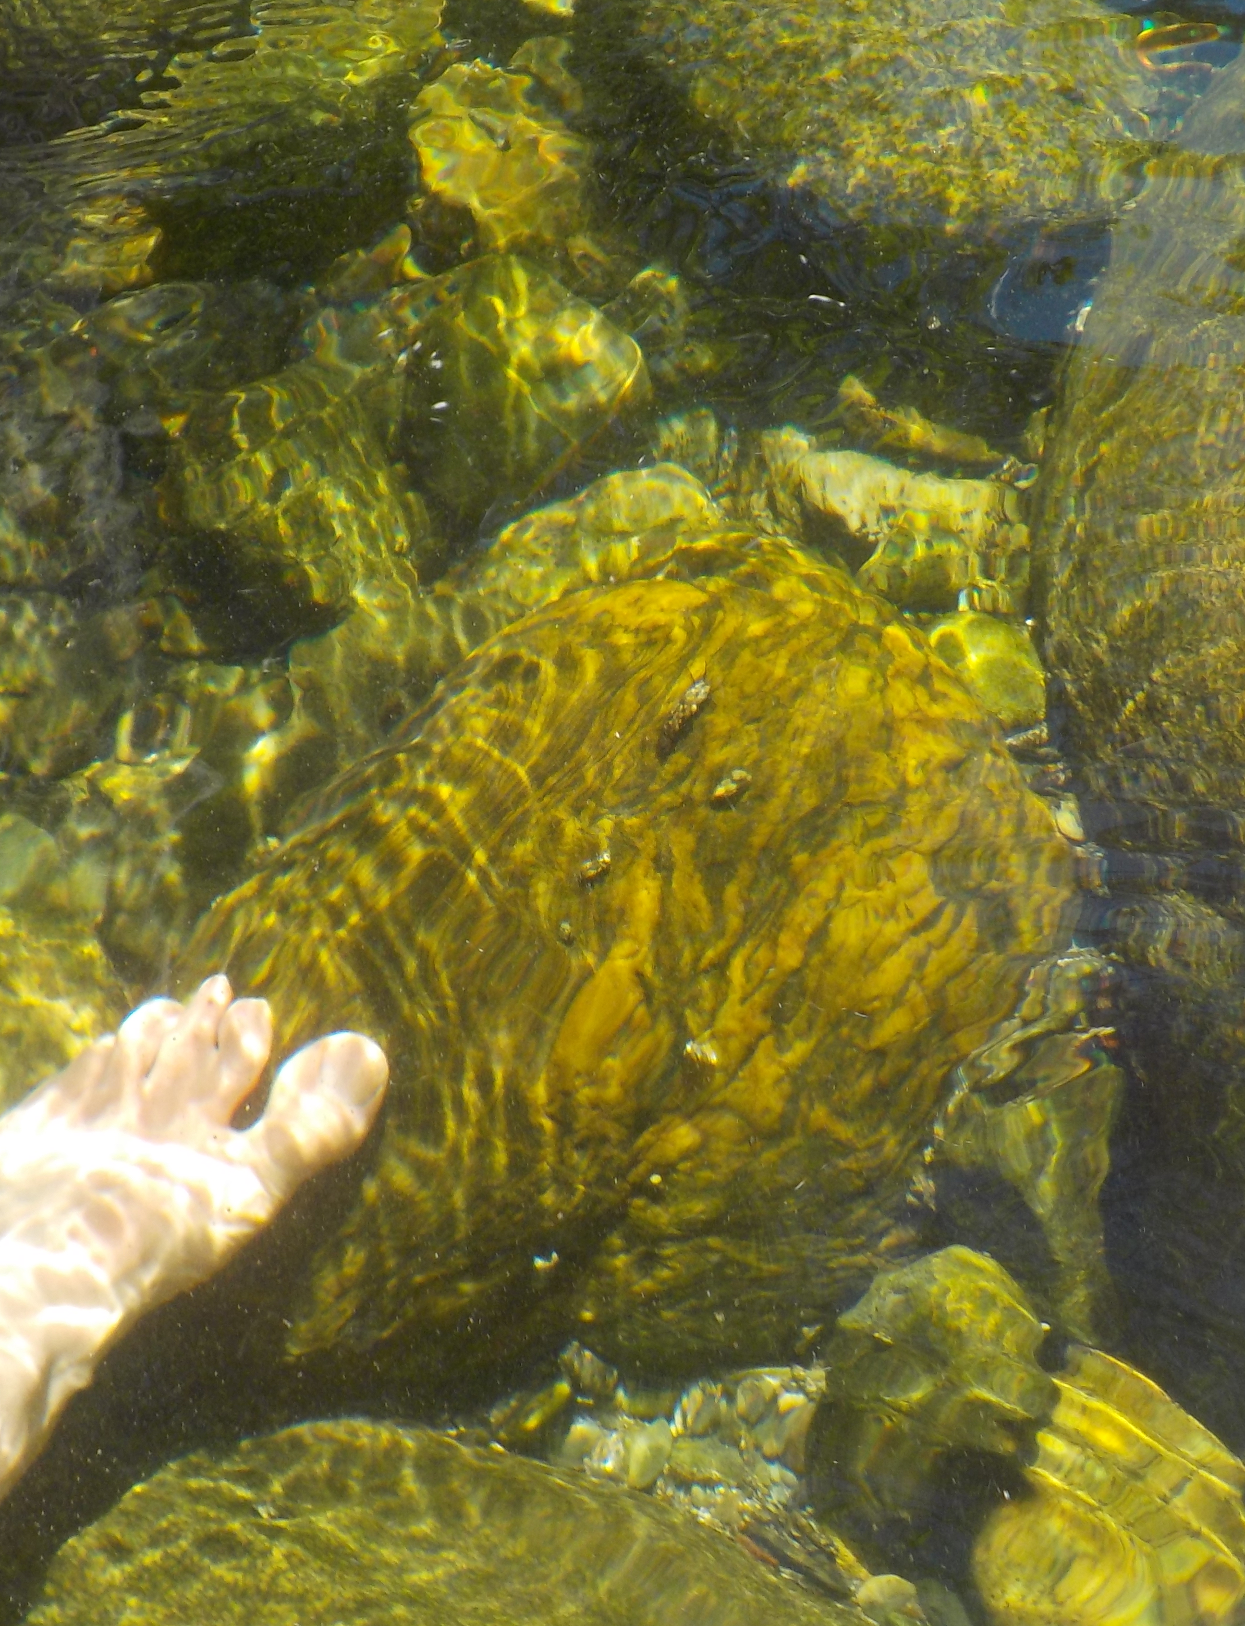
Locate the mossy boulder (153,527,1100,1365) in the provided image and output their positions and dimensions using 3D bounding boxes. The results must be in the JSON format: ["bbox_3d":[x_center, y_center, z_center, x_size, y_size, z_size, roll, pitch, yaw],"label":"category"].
[{"bbox_3d":[0.010,0.063,0.815,0.310,0.260,0.410,31,57,23],"label":"mossy boulder"}]

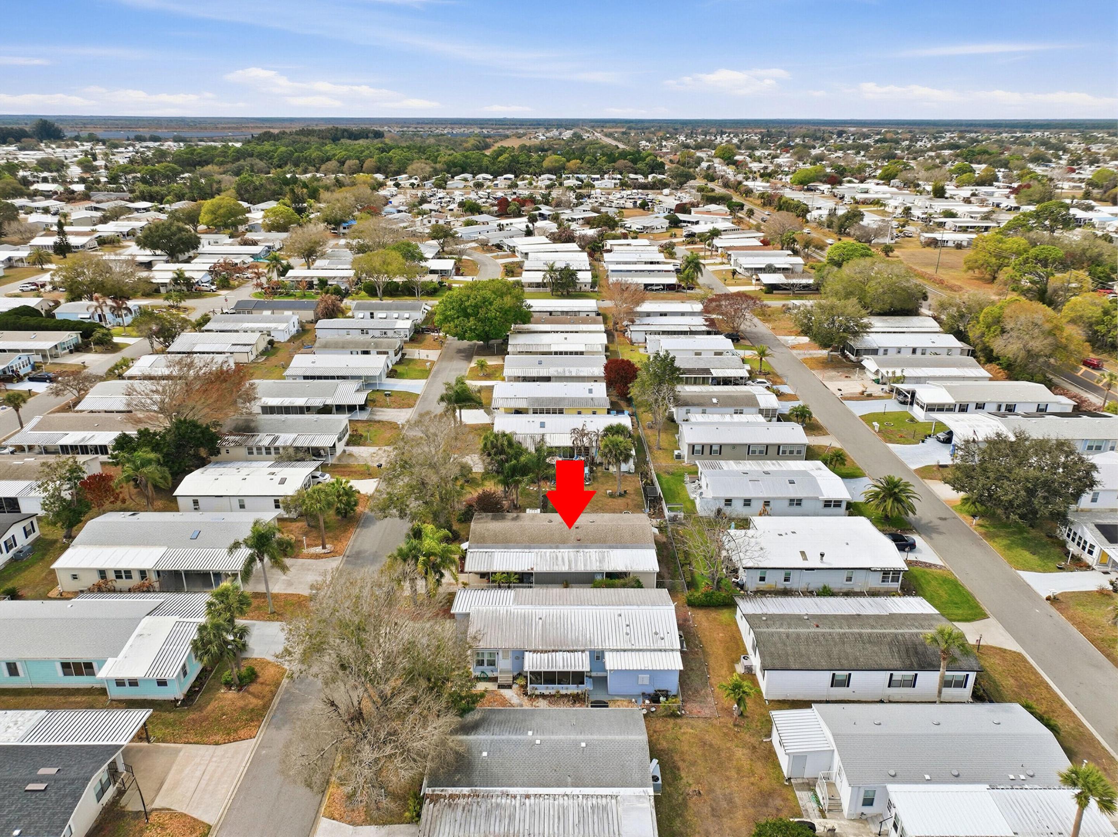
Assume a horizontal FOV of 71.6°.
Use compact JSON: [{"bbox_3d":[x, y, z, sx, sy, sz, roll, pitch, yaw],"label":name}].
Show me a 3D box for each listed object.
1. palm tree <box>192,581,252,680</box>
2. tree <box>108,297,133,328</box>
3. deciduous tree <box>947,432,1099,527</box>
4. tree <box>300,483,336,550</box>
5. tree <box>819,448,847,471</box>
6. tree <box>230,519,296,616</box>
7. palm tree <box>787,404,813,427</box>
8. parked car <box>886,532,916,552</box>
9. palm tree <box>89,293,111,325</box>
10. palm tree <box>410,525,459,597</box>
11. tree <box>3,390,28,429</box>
[{"bbox_3d":[-26.582,17.375,61.744,4.500,8.500,4.200,0,21,0],"label":"palm tree"},{"bbox_3d":[-90.397,-21.322,160.076,5.000,7.300,5.000,0,21,0],"label":"tree"},{"bbox_3d":[51.396,7.205,86.677,14.400,9.800,13.800,0,21,0],"label":"deciduous tree"},{"bbox_3d":[-25.727,10.777,83.593,3.660,7.730,3.660,0,21,0],"label":"tree"},{"bbox_3d":[35.606,5.478,100.429,3.100,2.900,2.800,0,21,0],"label":"tree"},{"bbox_3d":[-26.105,13.428,69.103,5.700,9.400,5.700,0,21,0],"label":"tree"},{"bbox_3d":[36.854,-0.419,118.600,3.710,3.350,3.710,0,21,0],"label":"palm tree"},{"bbox_3d":[34.911,13.004,81.659,4.800,1.450,1.830,0,21,0],"label":"parked car"},{"bbox_3d":[-95.328,-22.143,161.575,4.500,7.700,4.500,0,21,0],"label":"palm tree"},{"bbox_3d":[-11.387,13.660,72.482,4.700,7.700,4.600,0,21,0],"label":"palm tree"},{"bbox_3d":[-81.006,-1.164,116.101,3.010,5.910,3.010,0,21,0],"label":"tree"}]

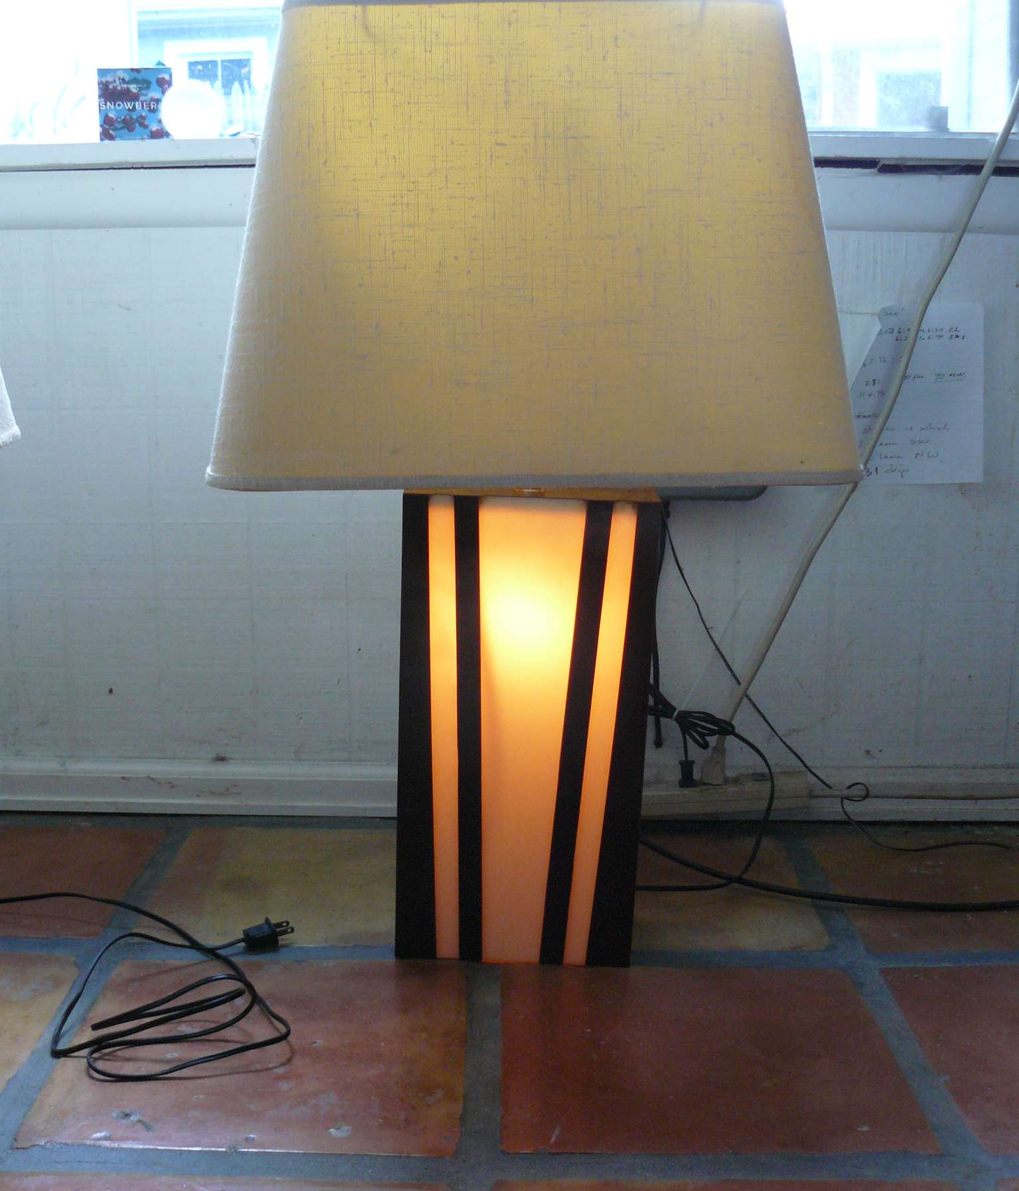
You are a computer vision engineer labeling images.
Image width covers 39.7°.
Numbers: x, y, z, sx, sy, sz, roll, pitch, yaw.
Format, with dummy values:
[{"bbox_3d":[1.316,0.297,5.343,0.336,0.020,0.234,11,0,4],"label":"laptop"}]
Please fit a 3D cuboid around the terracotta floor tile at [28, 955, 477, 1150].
[{"bbox_3d":[-0.183,0.348,1.071,0.294,0.016,0.284,1,11,0],"label":"terracotta floor tile"}]

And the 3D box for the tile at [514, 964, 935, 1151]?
[{"bbox_3d":[0.141,0.352,1.072,0.297,0.016,0.280,1,11,0],"label":"tile"}]

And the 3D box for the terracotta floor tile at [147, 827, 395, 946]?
[{"bbox_3d":[-0.187,0.288,1.384,0.299,0.016,0.291,1,11,0],"label":"terracotta floor tile"}]

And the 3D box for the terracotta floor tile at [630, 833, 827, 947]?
[{"bbox_3d":[0.141,0.291,1.386,0.297,0.016,0.290,1,11,0],"label":"terracotta floor tile"}]

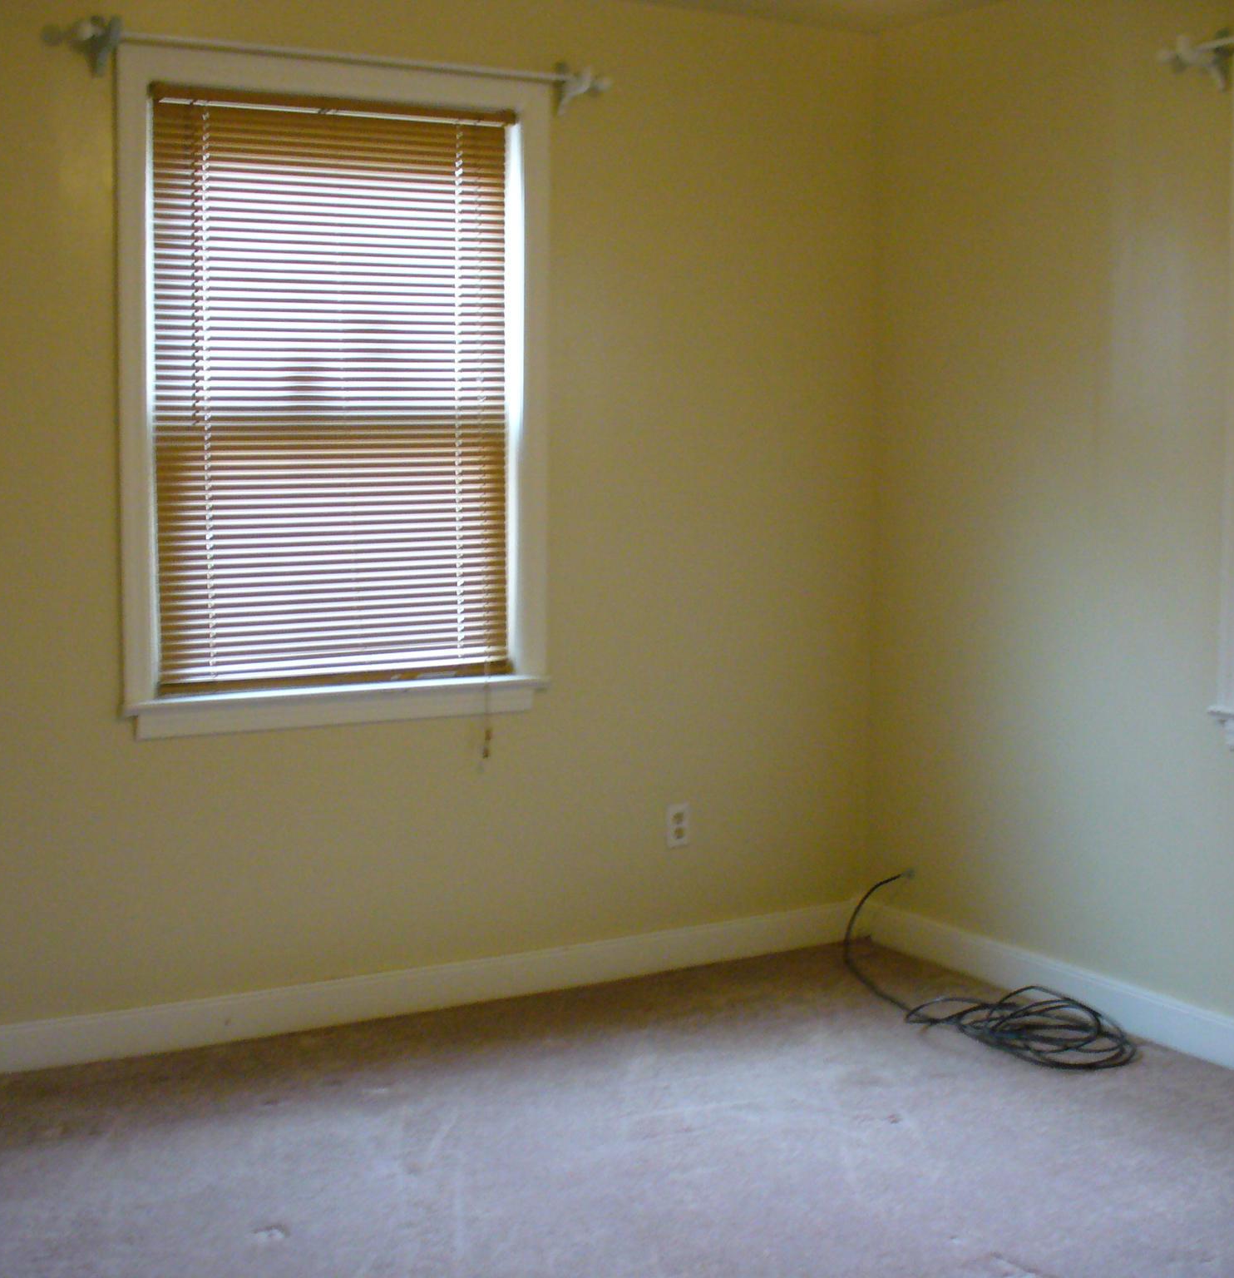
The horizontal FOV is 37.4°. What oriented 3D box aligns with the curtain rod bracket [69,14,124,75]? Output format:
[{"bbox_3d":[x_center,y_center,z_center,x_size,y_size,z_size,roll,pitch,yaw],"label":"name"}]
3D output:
[{"bbox_3d":[-1.058,-1.202,3.691,0.090,0.105,0.110,-3,7,-30],"label":"curtain rod bracket"}]

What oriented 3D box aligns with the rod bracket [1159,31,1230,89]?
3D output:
[{"bbox_3d":[1.201,-1.203,3.798,0.110,0.105,0.090,-3,7,-30],"label":"rod bracket"}]

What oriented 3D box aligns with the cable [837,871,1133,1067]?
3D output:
[{"bbox_3d":[0.839,0.776,4.331,0.390,0.210,0.980,-3,7,-30],"label":"cable"}]

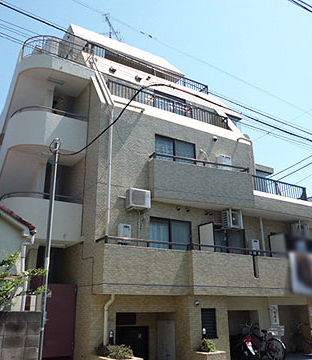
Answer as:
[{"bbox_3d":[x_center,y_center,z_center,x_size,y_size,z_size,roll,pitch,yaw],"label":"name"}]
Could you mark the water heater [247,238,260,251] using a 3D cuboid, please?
[{"bbox_3d":[3.478,2.362,12.650,0.370,0.520,0.220,11,-22,-29],"label":"water heater"}]

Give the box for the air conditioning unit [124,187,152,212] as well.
[{"bbox_3d":[-0.489,0.583,10.589,0.690,0.540,0.280,11,-22,-29],"label":"air conditioning unit"}]

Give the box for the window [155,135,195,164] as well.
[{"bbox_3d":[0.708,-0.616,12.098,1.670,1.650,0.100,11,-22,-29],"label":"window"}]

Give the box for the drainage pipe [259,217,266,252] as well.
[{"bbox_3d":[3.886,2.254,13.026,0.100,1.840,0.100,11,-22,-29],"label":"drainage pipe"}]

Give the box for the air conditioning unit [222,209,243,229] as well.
[{"bbox_3d":[2.582,1.325,12.036,0.670,0.550,0.280,11,-22,-29],"label":"air conditioning unit"}]

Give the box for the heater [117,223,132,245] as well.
[{"bbox_3d":[-0.865,1.549,10.162,0.360,0.550,0.220,11,-22,-29],"label":"heater"}]

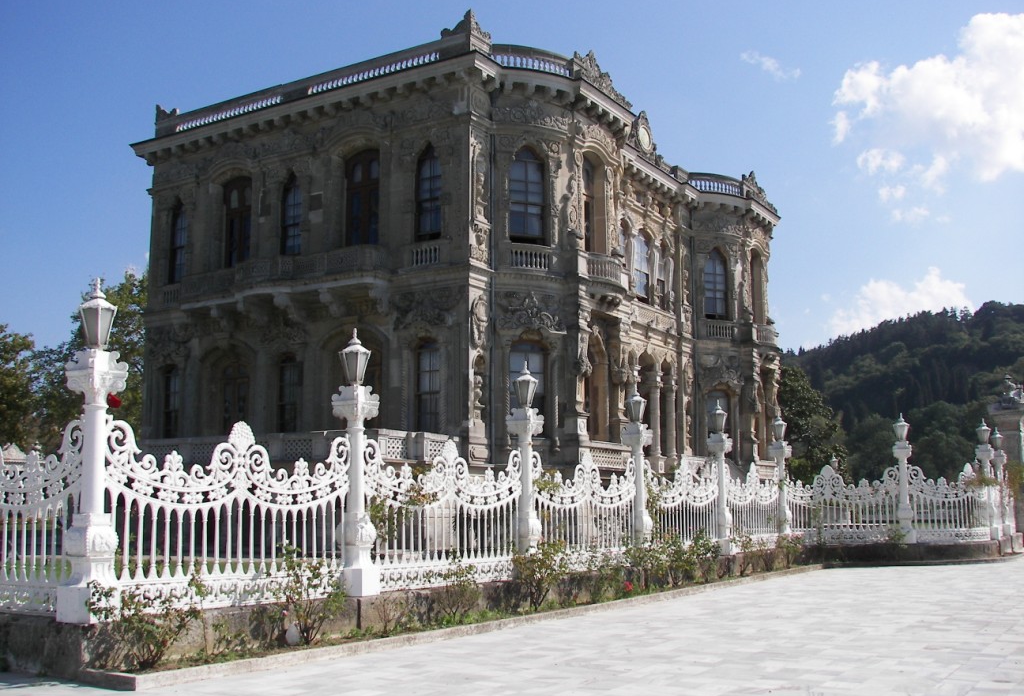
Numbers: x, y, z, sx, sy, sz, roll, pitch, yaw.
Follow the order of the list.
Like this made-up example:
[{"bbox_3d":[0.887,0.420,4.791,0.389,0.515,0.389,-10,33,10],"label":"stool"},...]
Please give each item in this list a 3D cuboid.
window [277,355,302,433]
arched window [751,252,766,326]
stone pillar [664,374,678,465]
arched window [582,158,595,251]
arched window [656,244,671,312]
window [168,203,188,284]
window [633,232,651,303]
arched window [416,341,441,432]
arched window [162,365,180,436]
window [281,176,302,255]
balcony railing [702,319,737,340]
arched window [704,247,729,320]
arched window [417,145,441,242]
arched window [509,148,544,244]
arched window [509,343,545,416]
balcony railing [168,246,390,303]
[{"bbox_3d":[-7.606,1.744,36.533,0.980,3.070,0.300,-5,-10,32],"label":"window"},{"bbox_3d":[11.393,-2.898,50.462,0.423,3.525,1.805,-5,-10,32],"label":"arched window"},{"bbox_3d":[6.763,3.029,45.409,0.520,3.870,0.520,0,-9,0],"label":"stone pillar"},{"bbox_3d":[2.576,-5.048,36.939,0.423,3.469,1.833,-5,-10,32],"label":"arched window"},{"bbox_3d":[6.491,-3.179,46.223,0.310,3.088,1.241,-5,-10,32],"label":"arched window"},{"bbox_3d":[-12.796,-4.084,40.892,1.029,3.328,0.338,-5,-10,32],"label":"window"},{"bbox_3d":[5.431,-3.471,44.583,0.310,3.144,1.607,-5,-10,32],"label":"window"},{"bbox_3d":[-2.531,1.256,33.351,1.000,3.070,0.300,-5,-10,32],"label":"arched window"},{"bbox_3d":[-12.756,2.165,39.919,0.987,3.031,0.338,-5,-10,32],"label":"arched window"},{"bbox_3d":[-7.668,-4.569,37.525,1.010,3.250,0.300,-5,-10,32],"label":"window"},{"bbox_3d":[9.330,-0.809,47.880,1.579,0.902,0.254,3,-9,-19],"label":"balcony railing"},{"bbox_3d":[9.122,-2.906,48.068,1.210,3.270,0.300,3,-9,-18],"label":"arched window"},{"bbox_3d":[-2.601,-4.996,34.339,1.050,3.230,0.300,-5,-10,32],"label":"arched window"},{"bbox_3d":[0.467,-4.934,34.634,1.290,3.270,0.300,3,-9,-18],"label":"arched window"},{"bbox_3d":[0.469,1.304,33.686,1.260,3.070,0.300,3,-9,-18],"label":"arched window"},{"bbox_3d":[-8.052,-2.415,36.604,9.165,1.015,1.297,-5,-10,32],"label":"balcony railing"}]

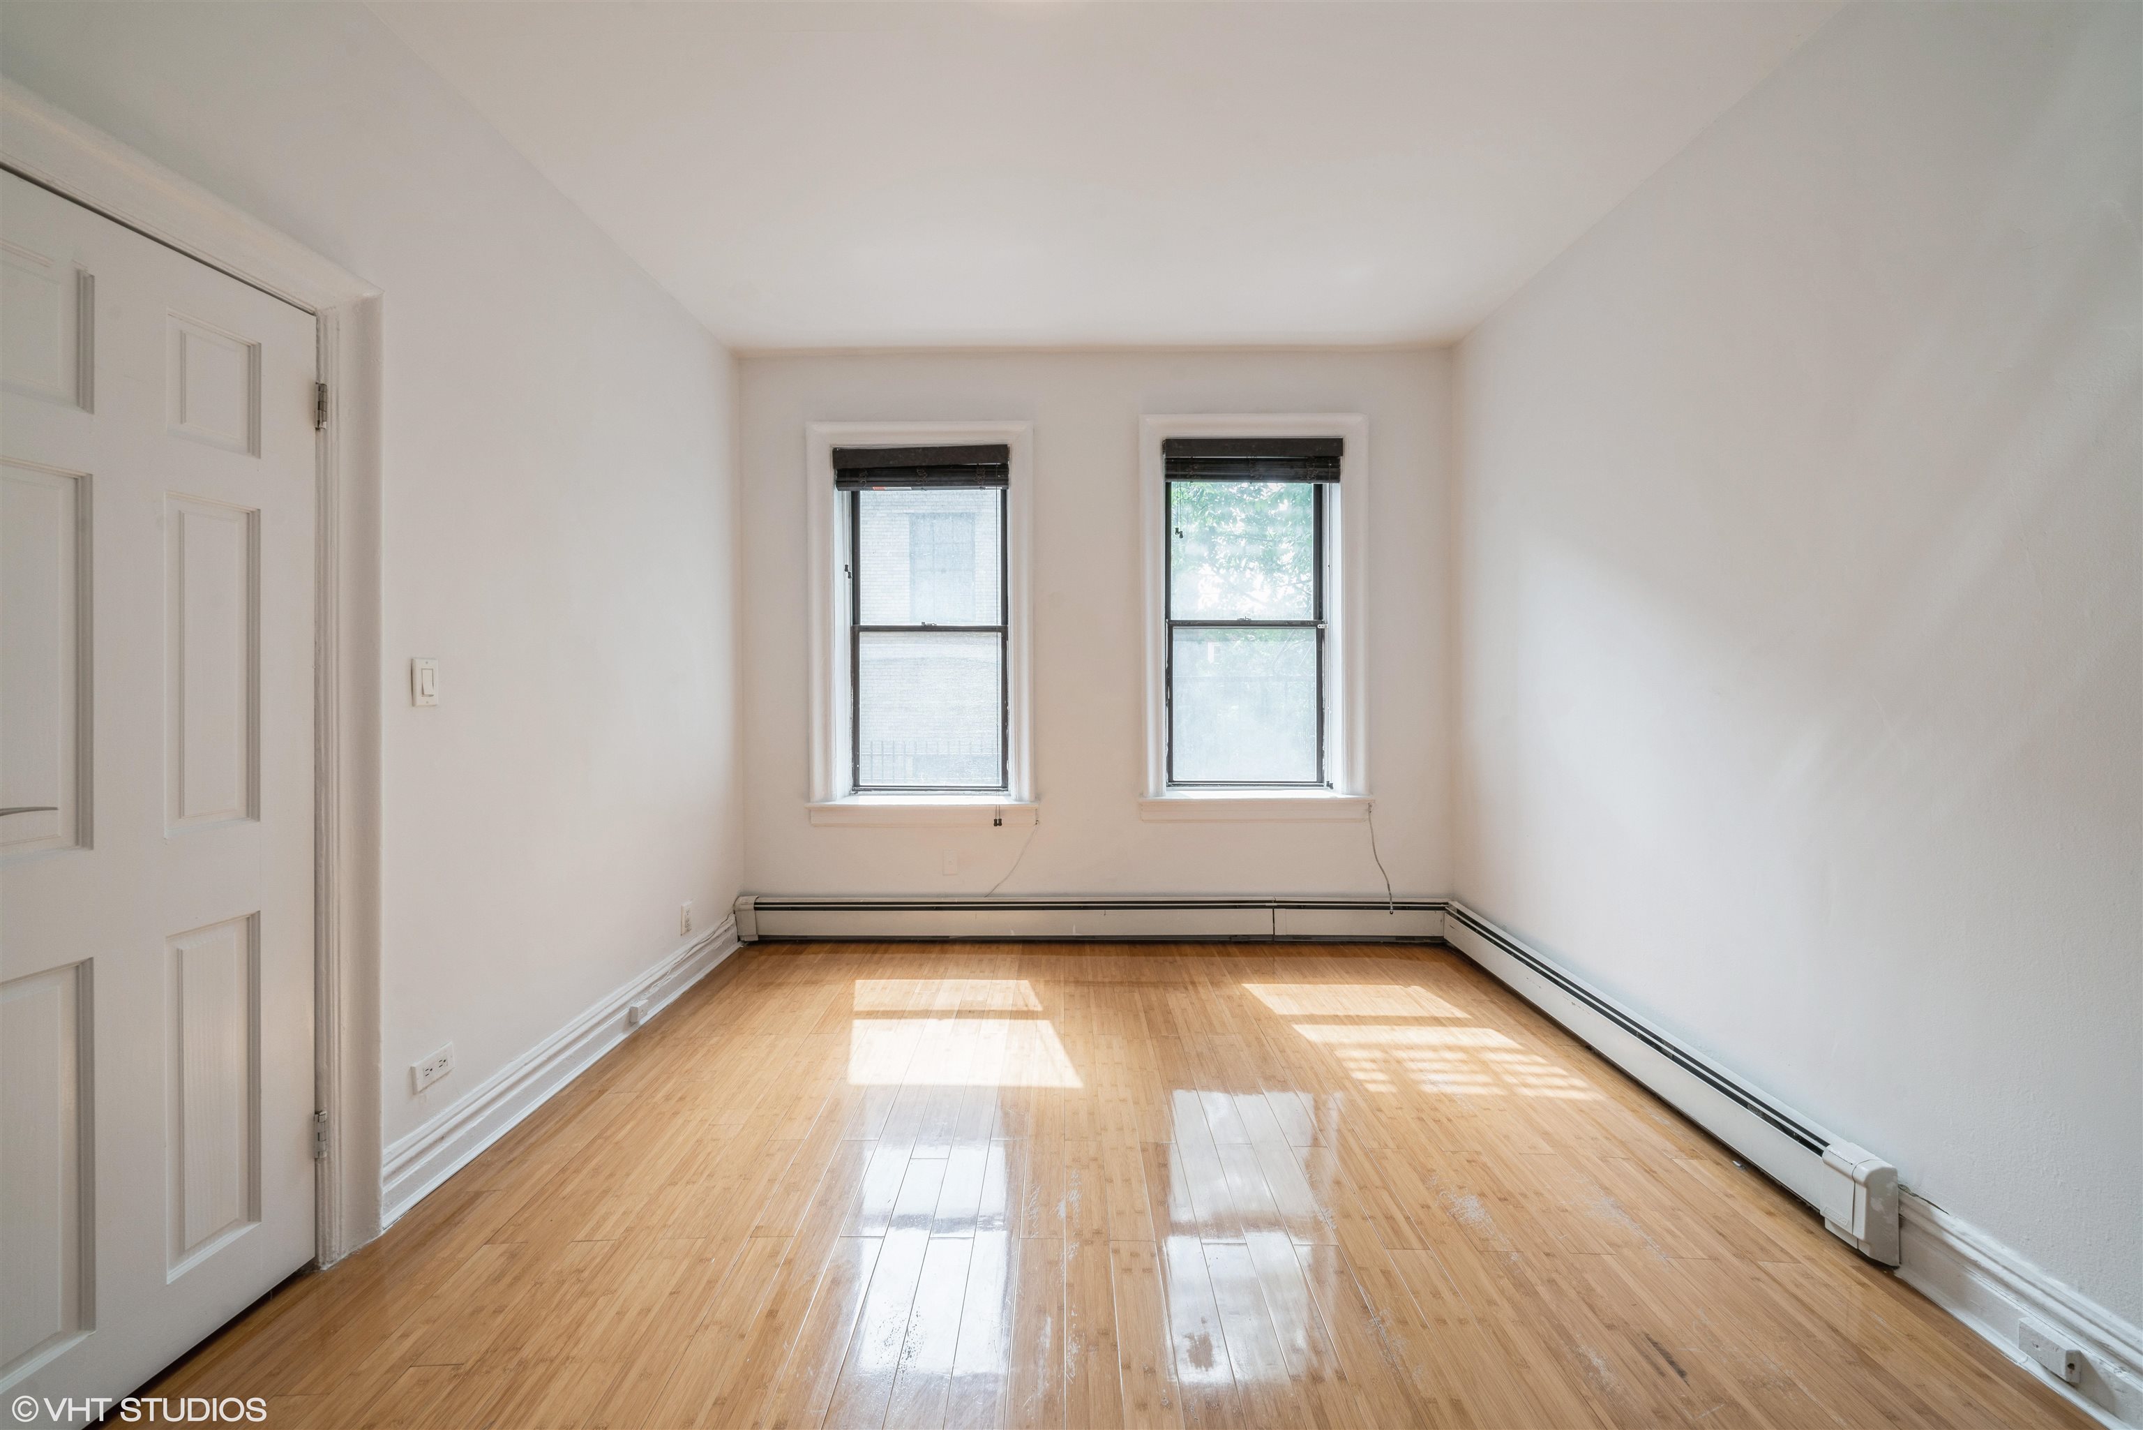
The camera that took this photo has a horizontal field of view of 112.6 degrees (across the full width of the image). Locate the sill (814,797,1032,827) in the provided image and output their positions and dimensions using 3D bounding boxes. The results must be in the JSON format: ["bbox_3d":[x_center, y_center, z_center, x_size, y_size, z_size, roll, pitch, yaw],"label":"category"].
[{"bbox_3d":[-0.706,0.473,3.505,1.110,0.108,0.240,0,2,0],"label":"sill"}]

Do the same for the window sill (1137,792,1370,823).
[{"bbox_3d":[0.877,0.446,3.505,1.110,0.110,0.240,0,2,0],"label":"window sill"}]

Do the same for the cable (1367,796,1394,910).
[{"bbox_3d":[1.468,0.675,3.385,0.120,0.540,0.060,0,2,0],"label":"cable"}]

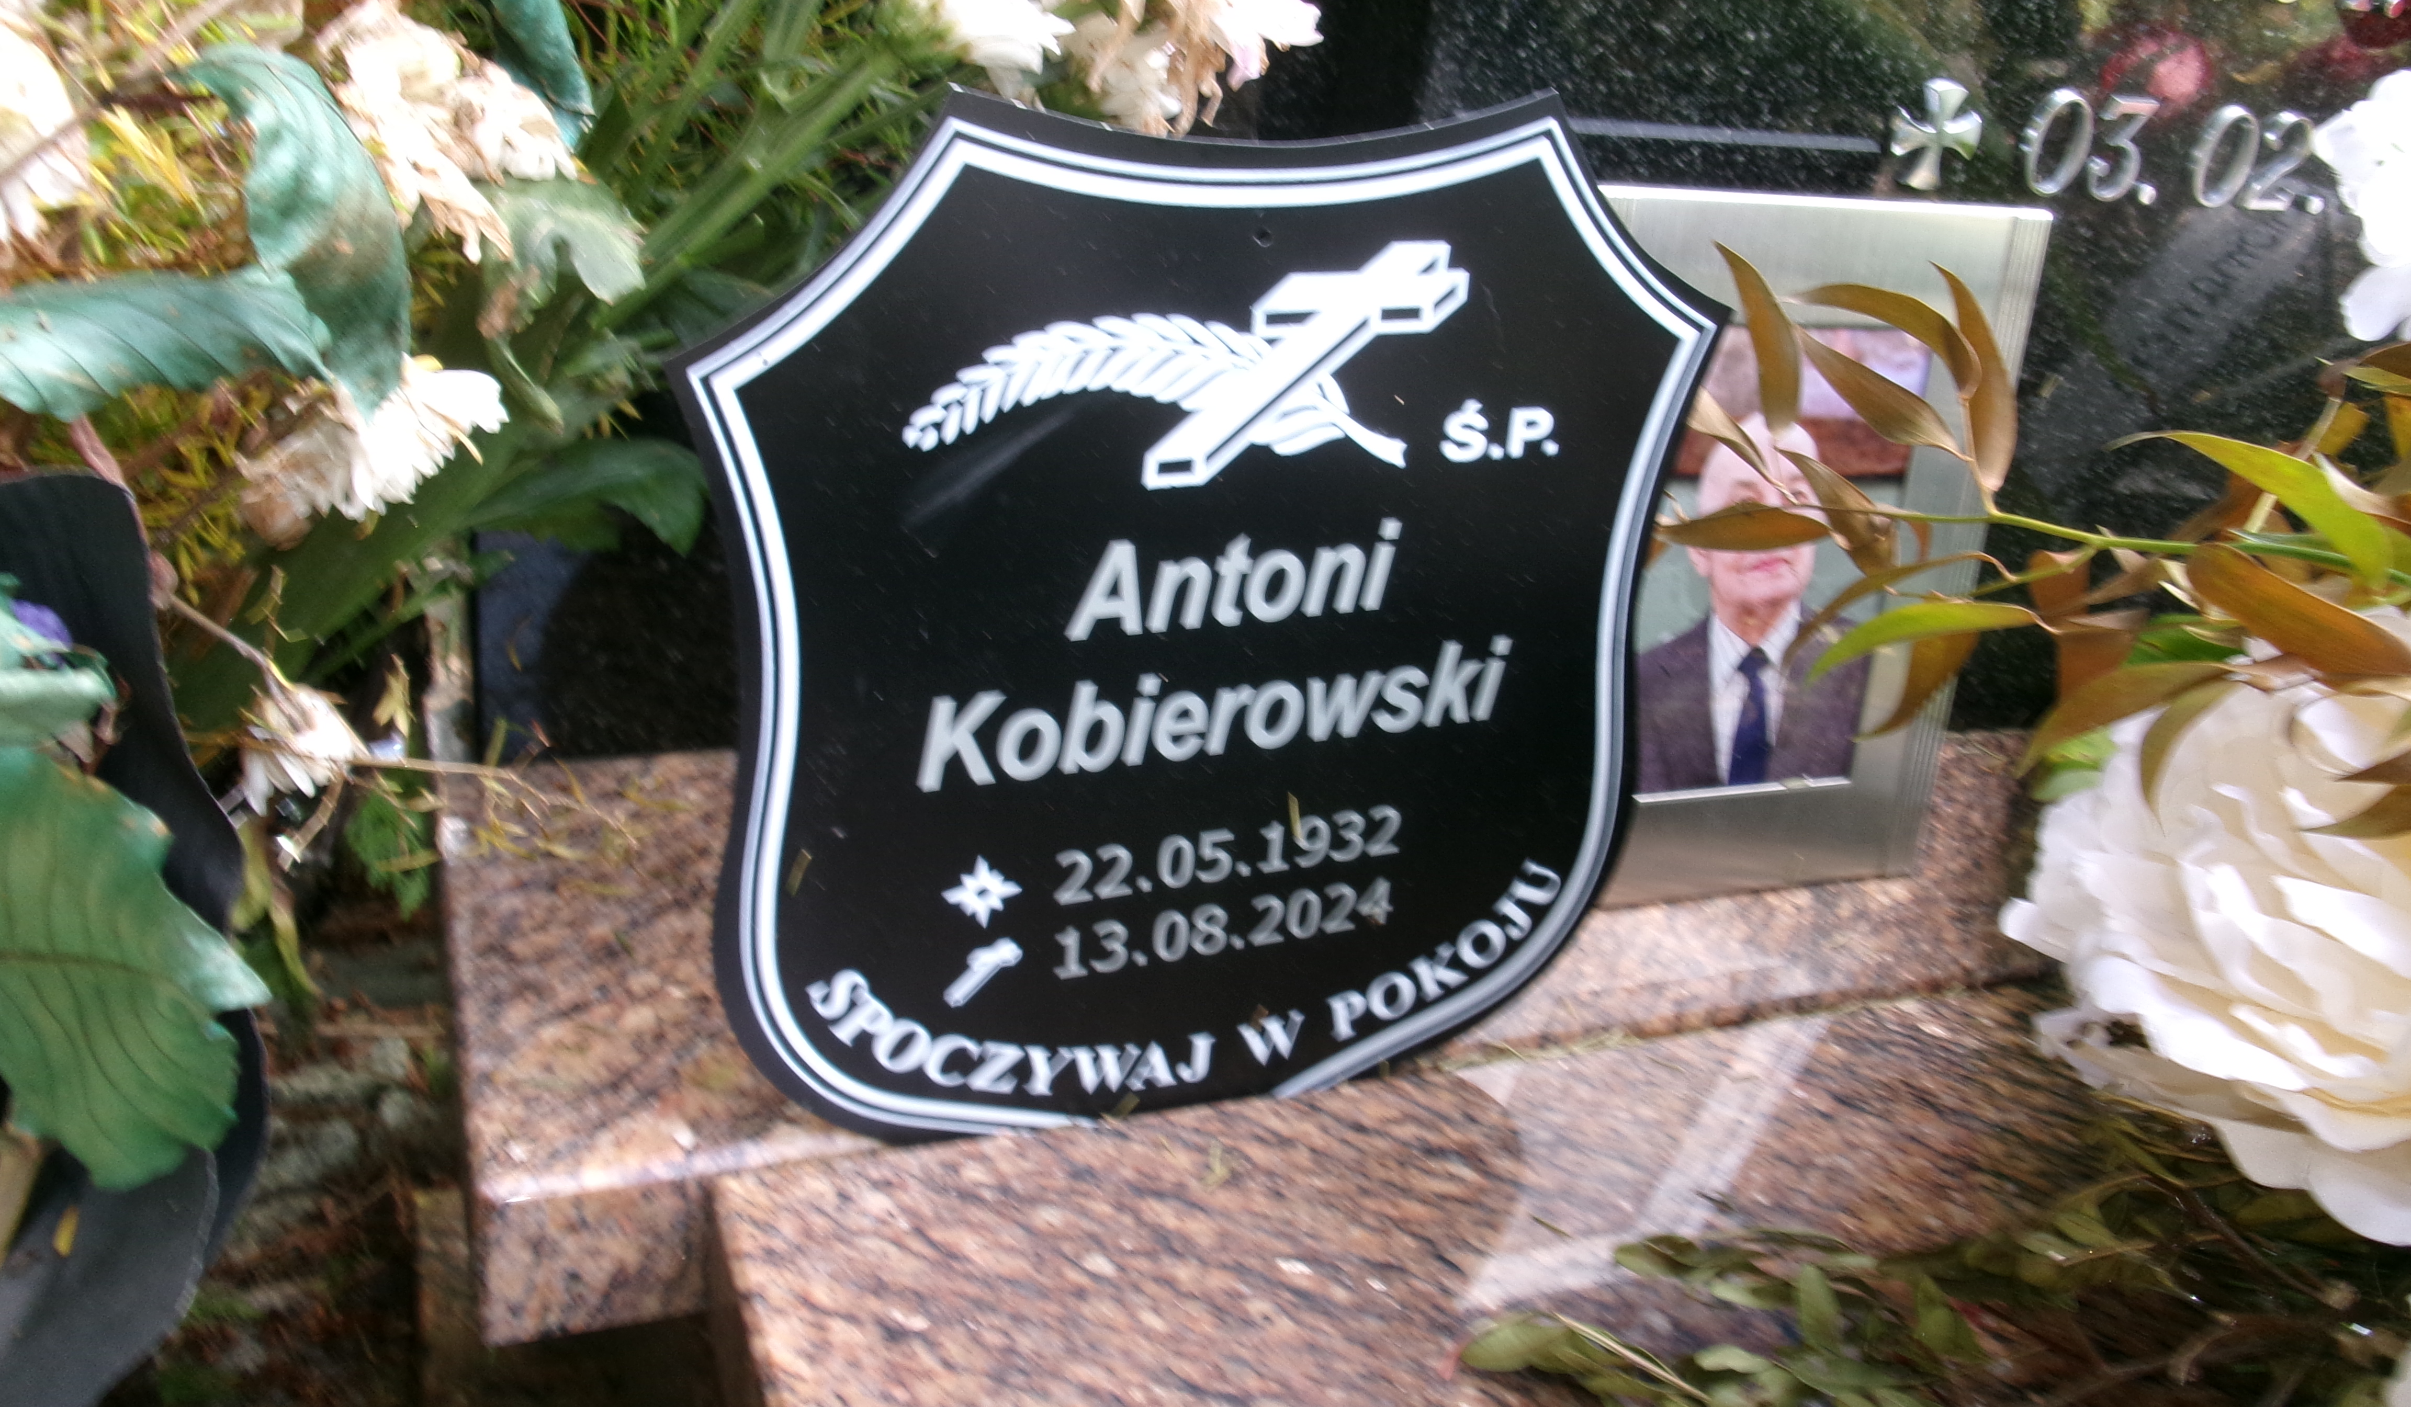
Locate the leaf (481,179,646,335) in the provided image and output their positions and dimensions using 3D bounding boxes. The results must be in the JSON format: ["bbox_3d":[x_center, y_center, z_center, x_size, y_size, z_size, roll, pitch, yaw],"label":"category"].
[{"bbox_3d":[-0.208,-0.145,0.635,0.055,0.050,0.035,-2,27,-17],"label":"leaf"}]

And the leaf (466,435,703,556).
[{"bbox_3d":[-0.206,-0.070,0.655,0.080,0.036,0.040,2,26,-9],"label":"leaf"}]

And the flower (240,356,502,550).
[{"bbox_3d":[-0.245,-0.077,0.585,0.076,0.048,0.066,-29,18,-7],"label":"flower"}]

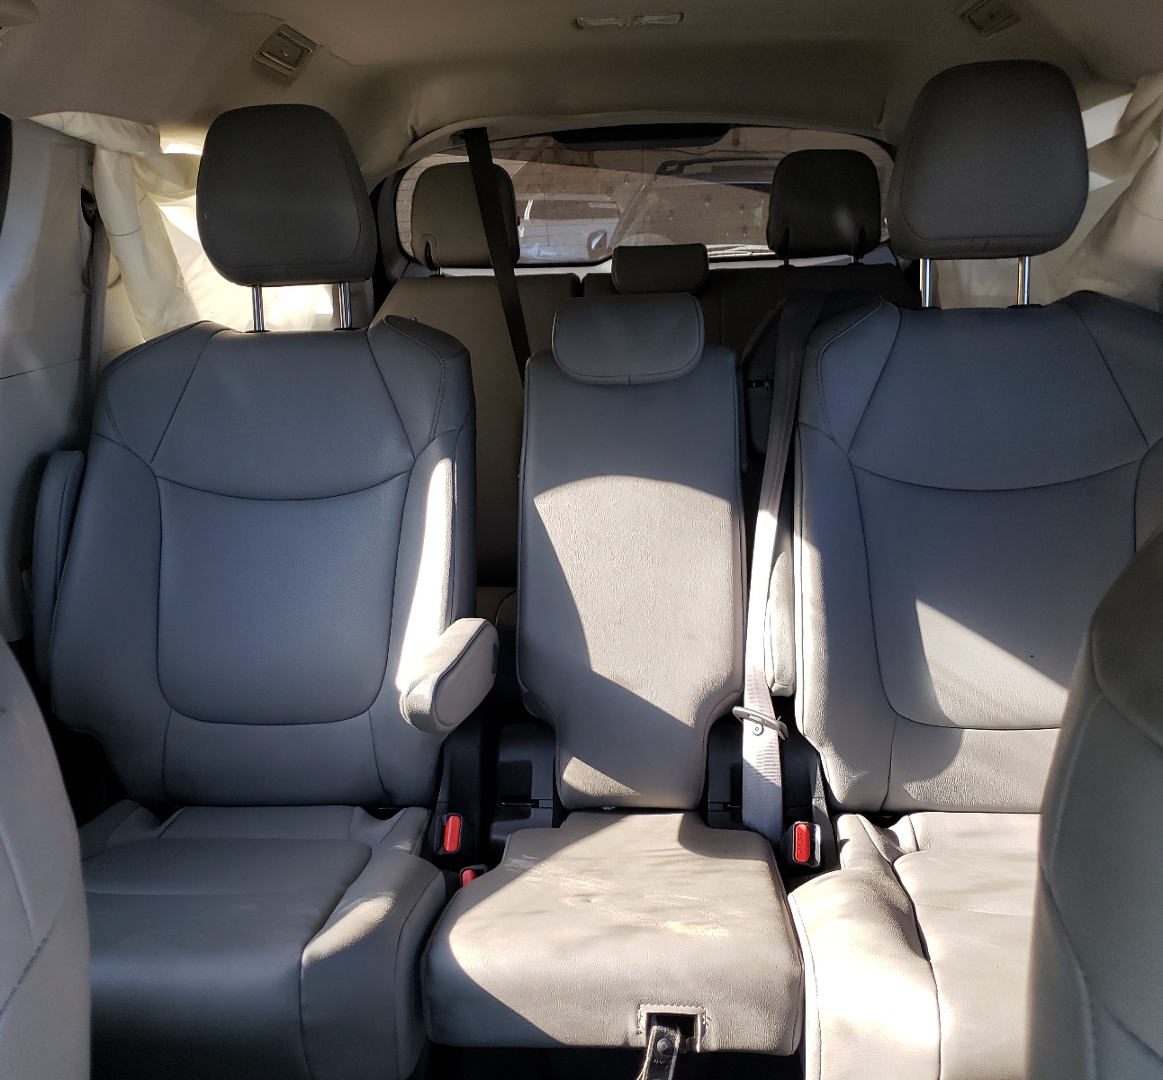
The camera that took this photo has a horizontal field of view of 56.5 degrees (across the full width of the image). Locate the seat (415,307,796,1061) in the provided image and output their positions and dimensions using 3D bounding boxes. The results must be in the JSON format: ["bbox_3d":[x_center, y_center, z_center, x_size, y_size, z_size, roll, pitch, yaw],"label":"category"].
[{"bbox_3d":[0.048,0.053,1.180,0.320,0.665,0.730,0,11,5],"label":"seat"}]

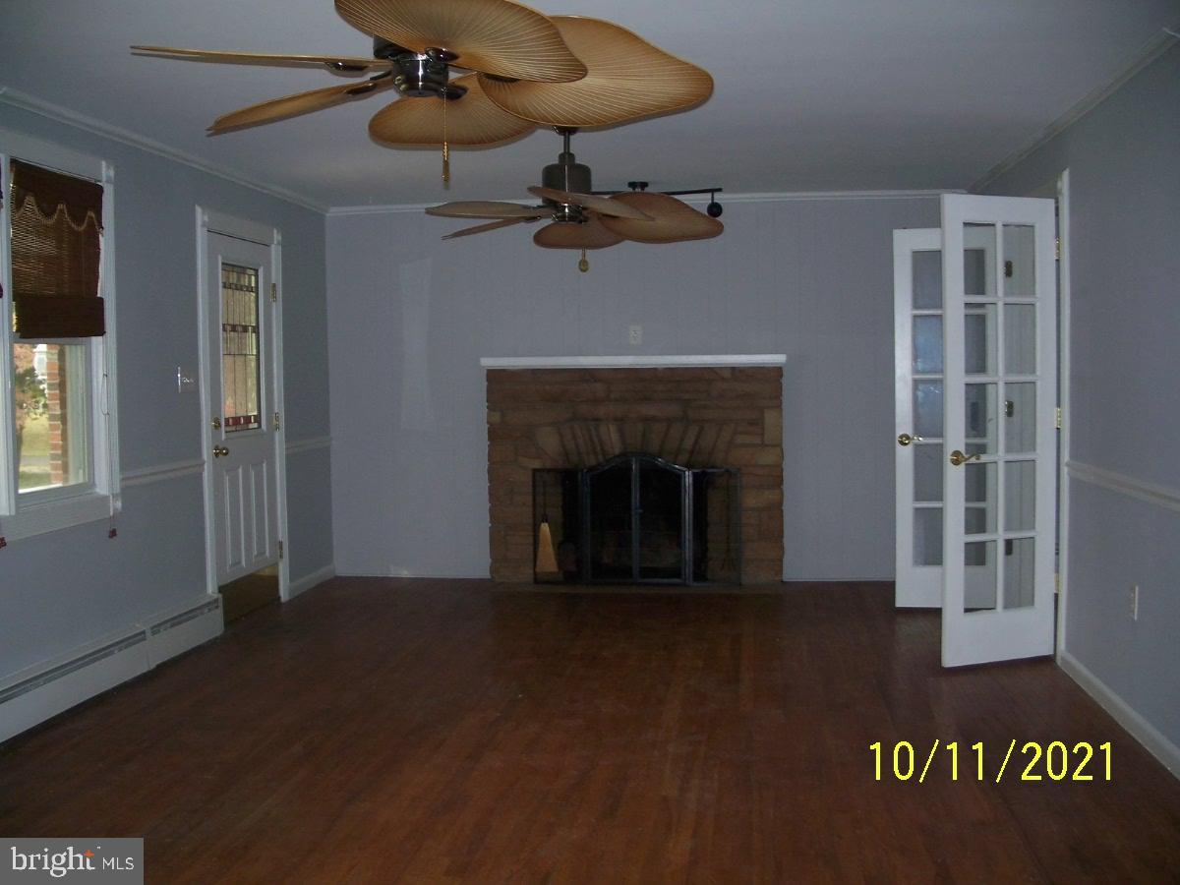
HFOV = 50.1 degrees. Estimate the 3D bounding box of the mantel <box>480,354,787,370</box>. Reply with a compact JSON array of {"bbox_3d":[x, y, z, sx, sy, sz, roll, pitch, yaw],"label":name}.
[{"bbox_3d":[0.262,-0.491,7.731,1.850,0.074,0.220,0,3,7],"label":"mantel"}]

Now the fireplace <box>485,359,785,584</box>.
[{"bbox_3d":[0.270,0.171,7.765,1.830,1.401,0.230,0,3,7],"label":"fireplace"}]

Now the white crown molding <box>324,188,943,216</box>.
[{"bbox_3d":[0.304,-1.489,7.750,4.020,0.058,0.050,0,3,7],"label":"white crown molding"}]

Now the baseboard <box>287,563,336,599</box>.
[{"bbox_3d":[-1.714,0.855,7.774,0.018,0.088,0.797,0,3,7],"label":"baseboard"}]

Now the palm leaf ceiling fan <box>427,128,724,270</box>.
[{"bbox_3d":[-0.086,-1.053,5.416,1.330,0.633,1.330,0,3,7],"label":"palm leaf ceiling fan"}]

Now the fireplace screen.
[{"bbox_3d":[0.280,0.469,7.750,1.270,0.808,0.110,0,3,7],"label":"fireplace screen"}]

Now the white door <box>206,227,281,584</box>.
[{"bbox_3d":[-1.881,-0.184,6.746,0.045,1.808,0.895,0,3,7],"label":"white door"}]

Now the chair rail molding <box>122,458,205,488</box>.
[{"bbox_3d":[-1.953,0.140,5.798,0.025,0.061,0.830,0,3,7],"label":"chair rail molding"}]

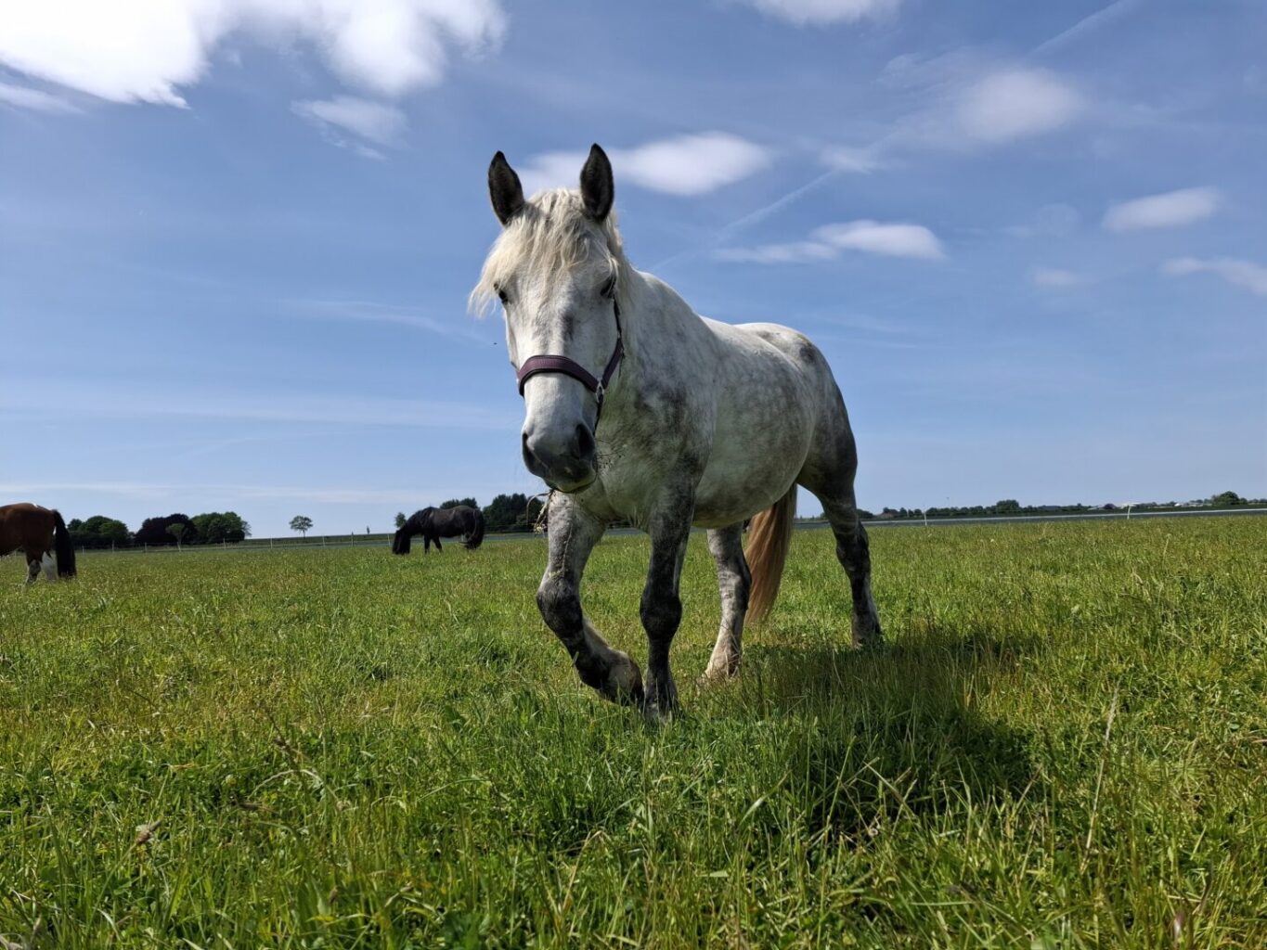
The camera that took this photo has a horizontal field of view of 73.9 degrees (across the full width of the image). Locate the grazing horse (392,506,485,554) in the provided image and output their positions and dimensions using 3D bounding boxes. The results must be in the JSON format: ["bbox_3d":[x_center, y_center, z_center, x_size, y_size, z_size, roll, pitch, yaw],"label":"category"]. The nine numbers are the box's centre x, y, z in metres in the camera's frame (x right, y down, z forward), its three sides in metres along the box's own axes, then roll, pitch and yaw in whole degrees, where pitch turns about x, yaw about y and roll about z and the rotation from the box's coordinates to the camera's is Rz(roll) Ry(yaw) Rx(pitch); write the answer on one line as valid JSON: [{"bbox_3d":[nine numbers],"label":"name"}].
[{"bbox_3d":[-5.493,1.594,23.959,2.550,1.450,0.650,-1,-4,-17],"label":"grazing horse"}]

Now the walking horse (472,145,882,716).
[{"bbox_3d":[0.232,0.043,3.243,0.700,1.650,2.500,-4,-4,27],"label":"walking horse"}]

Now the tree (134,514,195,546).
[{"bbox_3d":[-105.639,12.479,189.811,11.500,7.600,10.500,0,-4,-29],"label":"tree"}]

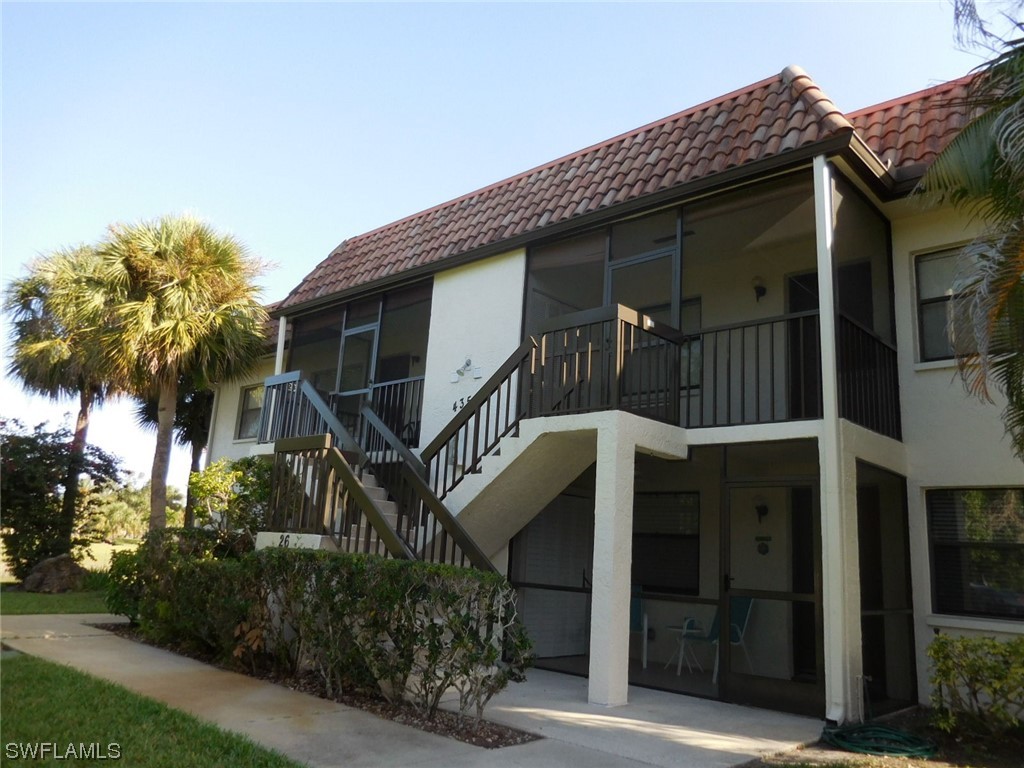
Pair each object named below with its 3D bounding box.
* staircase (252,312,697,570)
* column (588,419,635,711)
[{"bbox_3d":[-1.536,1.312,9.023,6.731,3.678,2.556,-7,-15,42],"label":"staircase"},{"bbox_3d":[0.937,1.623,6.852,0.220,2.499,0.298,-7,-15,42],"label":"column"}]

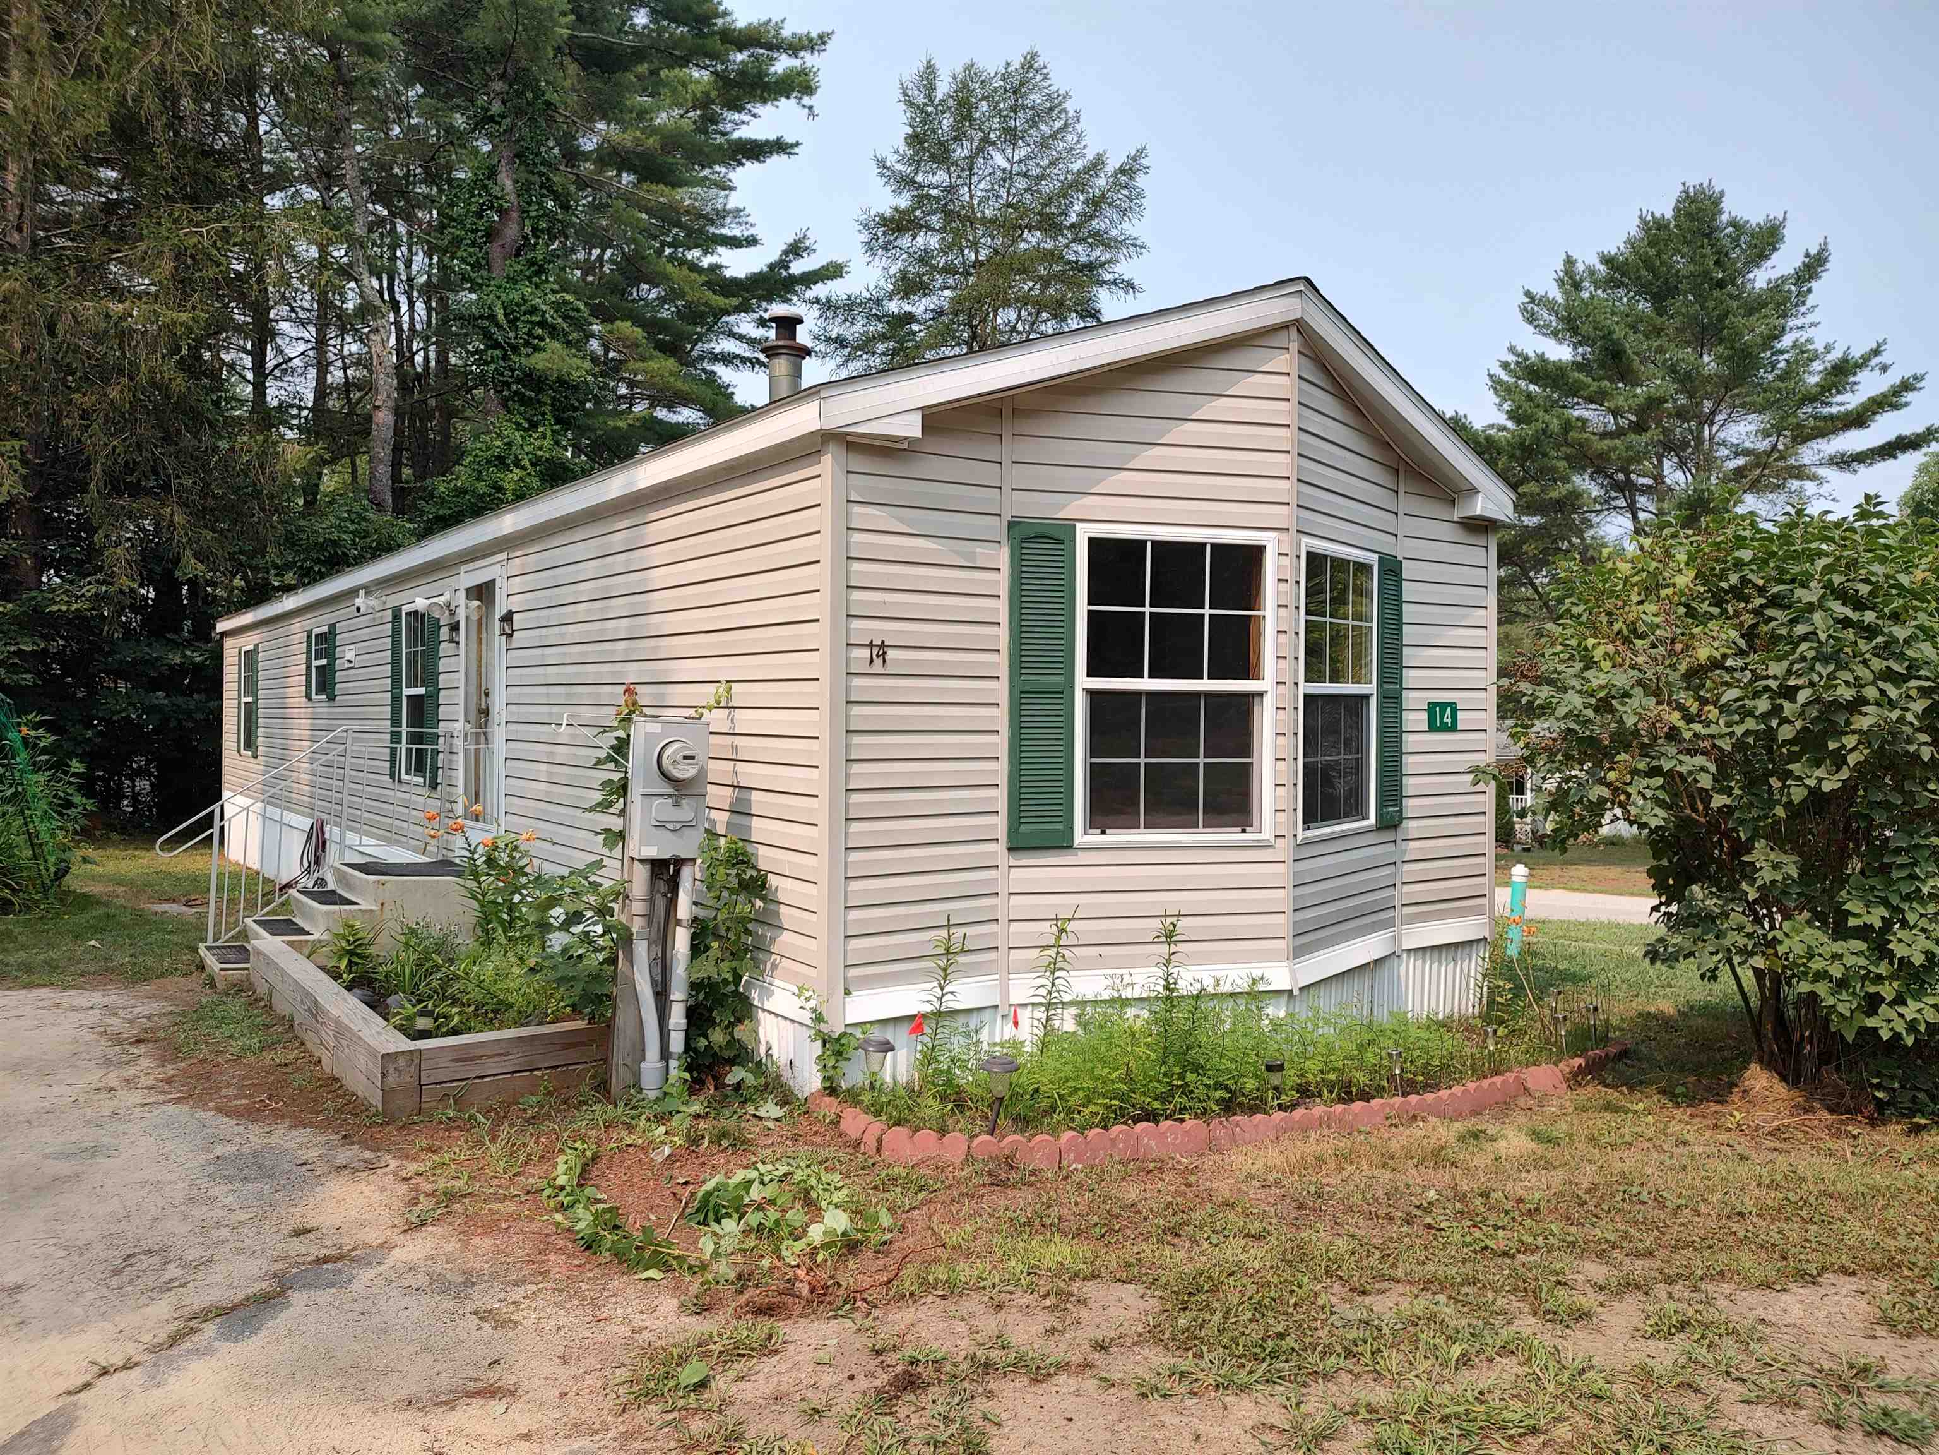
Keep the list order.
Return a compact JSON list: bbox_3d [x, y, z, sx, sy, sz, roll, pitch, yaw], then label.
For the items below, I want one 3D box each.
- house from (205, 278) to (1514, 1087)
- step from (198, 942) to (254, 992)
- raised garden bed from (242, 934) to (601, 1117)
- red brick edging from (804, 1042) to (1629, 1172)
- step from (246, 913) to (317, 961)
[{"bbox_3d":[-3.699,-0.278,13.113,4.400,3.800,17.400,0,1,-35],"label":"house"},{"bbox_3d":[-4.566,1.481,8.345,0.290,0.180,0.880,0,1,-36],"label":"step"},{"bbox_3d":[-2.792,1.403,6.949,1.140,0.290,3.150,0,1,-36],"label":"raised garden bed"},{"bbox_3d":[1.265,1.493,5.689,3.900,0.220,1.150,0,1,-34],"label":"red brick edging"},{"bbox_3d":[-4.355,1.355,8.496,0.290,0.190,0.880,0,1,-36],"label":"step"}]

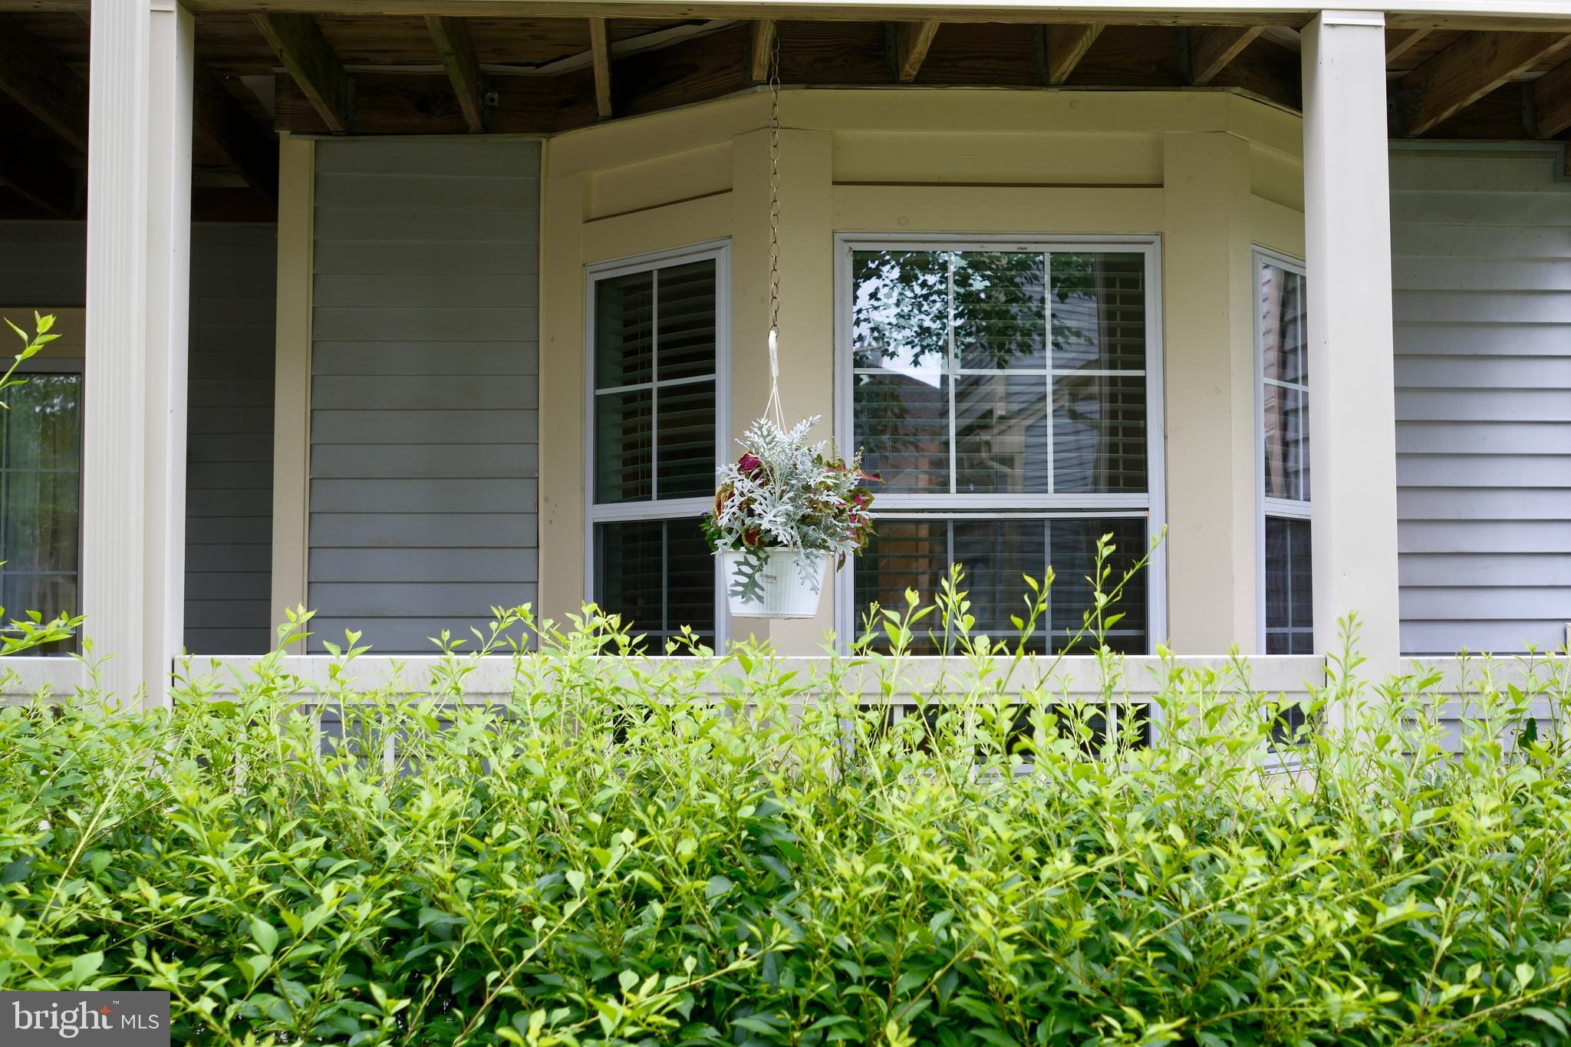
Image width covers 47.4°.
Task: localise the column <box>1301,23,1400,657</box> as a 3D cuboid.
[{"bbox_3d":[1.154,0.039,3.646,0.130,2.150,0.130,0,-3,-4],"label":"column"}]

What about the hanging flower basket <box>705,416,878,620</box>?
[{"bbox_3d":[0.011,-0.030,3.815,0.365,0.395,0.340,0,-3,-4],"label":"hanging flower basket"}]

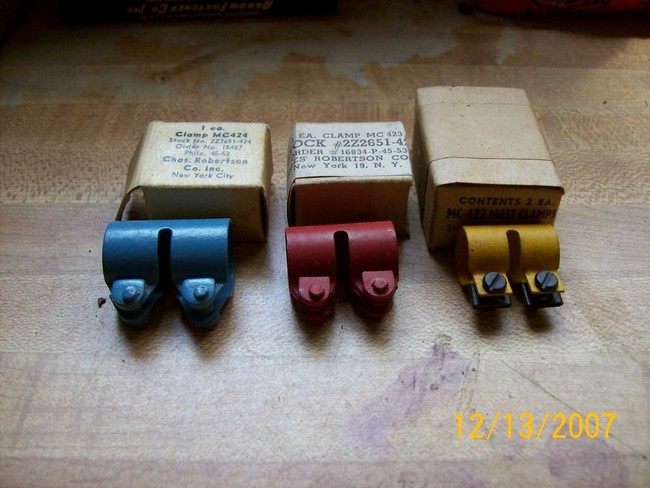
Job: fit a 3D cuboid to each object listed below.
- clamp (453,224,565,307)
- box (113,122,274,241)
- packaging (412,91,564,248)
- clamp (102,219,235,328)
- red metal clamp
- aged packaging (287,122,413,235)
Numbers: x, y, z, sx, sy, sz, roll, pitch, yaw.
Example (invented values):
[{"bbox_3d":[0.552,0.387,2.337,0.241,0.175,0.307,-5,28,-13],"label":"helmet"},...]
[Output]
[{"bbox_3d":[0.062,0.007,0.229,0.031,0.021,0.030,-1,42,0],"label":"clamp"},{"bbox_3d":[-0.048,-0.025,0.263,0.053,0.025,0.043,-1,42,0],"label":"box"},{"bbox_3d":[0.061,-0.032,0.267,0.044,0.028,0.068,0,42,1],"label":"packaging"},{"bbox_3d":[-0.051,0.008,0.226,0.040,0.025,0.036,-1,42,0],"label":"clamp"},{"bbox_3d":[0.006,0.008,0.227,0.035,0.024,0.034,-3,42,-2],"label":"red metal clamp"},{"bbox_3d":[0.009,-0.025,0.261,0.044,0.028,0.037,-1,42,0],"label":"aged packaging"}]

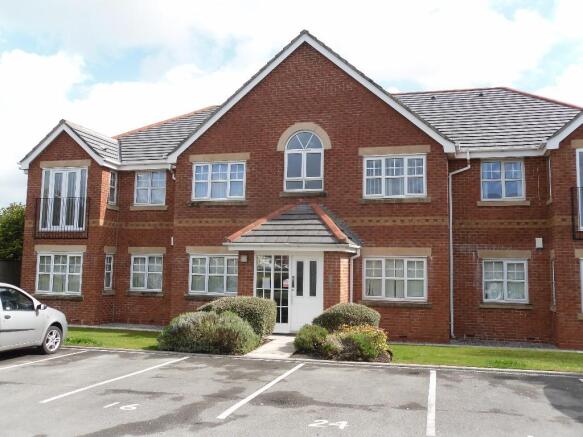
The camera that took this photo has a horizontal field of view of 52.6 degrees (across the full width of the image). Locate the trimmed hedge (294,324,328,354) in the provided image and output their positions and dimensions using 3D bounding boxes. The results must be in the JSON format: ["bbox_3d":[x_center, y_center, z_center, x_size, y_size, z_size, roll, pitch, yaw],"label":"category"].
[{"bbox_3d":[0.449,2.692,13.301,0.750,0.570,0.759,1,-5,0],"label":"trimmed hedge"}]

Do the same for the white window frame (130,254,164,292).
[{"bbox_3d":[-4.663,1.772,19.068,1.135,1.156,0.100,-1,-6,15],"label":"white window frame"}]

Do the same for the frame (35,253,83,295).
[{"bbox_3d":[-7.548,1.813,19.183,1.761,1.305,0.120,0,-6,16],"label":"frame"}]

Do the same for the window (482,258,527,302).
[{"bbox_3d":[5.958,1.749,16.388,1.197,1.217,0.120,0,-6,16],"label":"window"}]

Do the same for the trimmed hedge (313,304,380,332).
[{"bbox_3d":[1.318,2.574,14.280,1.587,1.019,1.417,0,-6,16],"label":"trimmed hedge"}]

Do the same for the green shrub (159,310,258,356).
[{"bbox_3d":[-1.902,2.509,13.270,2.339,0.843,1.400,-1,-6,15],"label":"green shrub"}]

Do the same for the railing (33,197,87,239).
[{"bbox_3d":[-7.463,0.008,19.231,2.022,1.329,0.150,0,-6,16],"label":"railing"}]

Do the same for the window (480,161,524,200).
[{"bbox_3d":[5.988,-1.064,16.657,1.195,1.172,0.120,0,-6,16],"label":"window"}]

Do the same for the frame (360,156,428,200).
[{"bbox_3d":[2.884,-1.149,16.431,1.752,1.189,0.120,0,-6,16],"label":"frame"}]

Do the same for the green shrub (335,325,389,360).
[{"bbox_3d":[1.482,2.597,12.538,1.097,0.655,0.961,0,-6,16],"label":"green shrub"}]

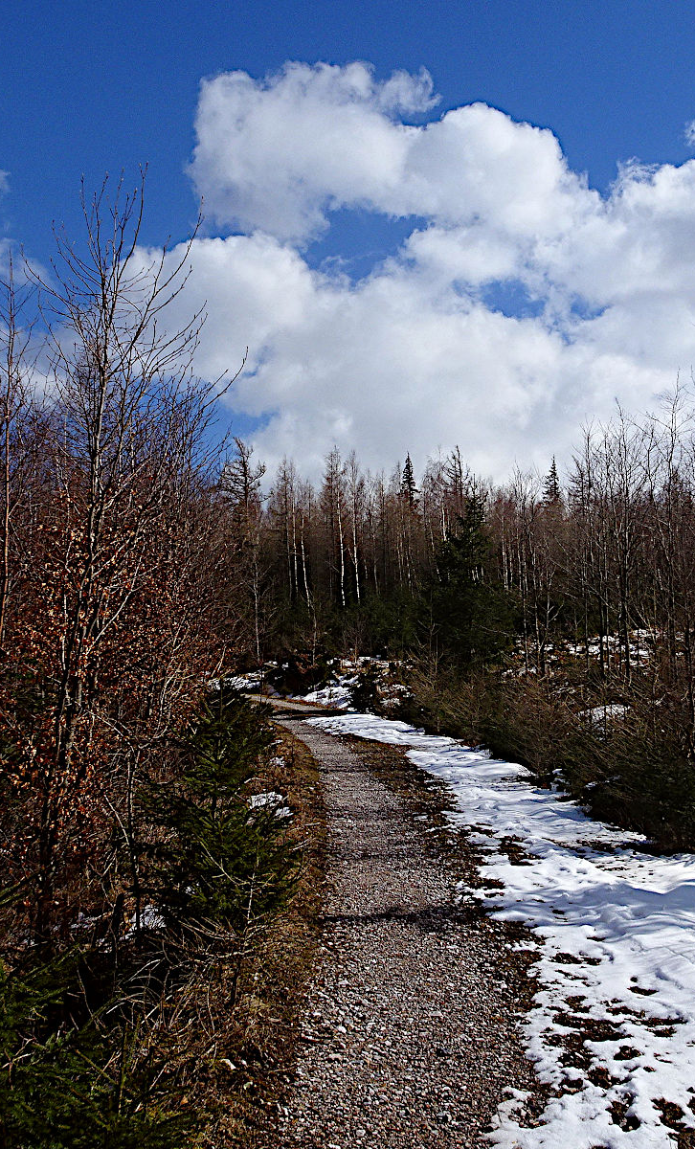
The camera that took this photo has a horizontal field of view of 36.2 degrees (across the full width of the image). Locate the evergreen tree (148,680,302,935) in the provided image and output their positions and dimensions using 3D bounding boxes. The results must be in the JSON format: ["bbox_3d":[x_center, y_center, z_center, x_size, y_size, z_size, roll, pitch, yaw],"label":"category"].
[{"bbox_3d":[-0.700,1.328,6.000,0.850,1.400,0.850,-1,-6,0],"label":"evergreen tree"}]

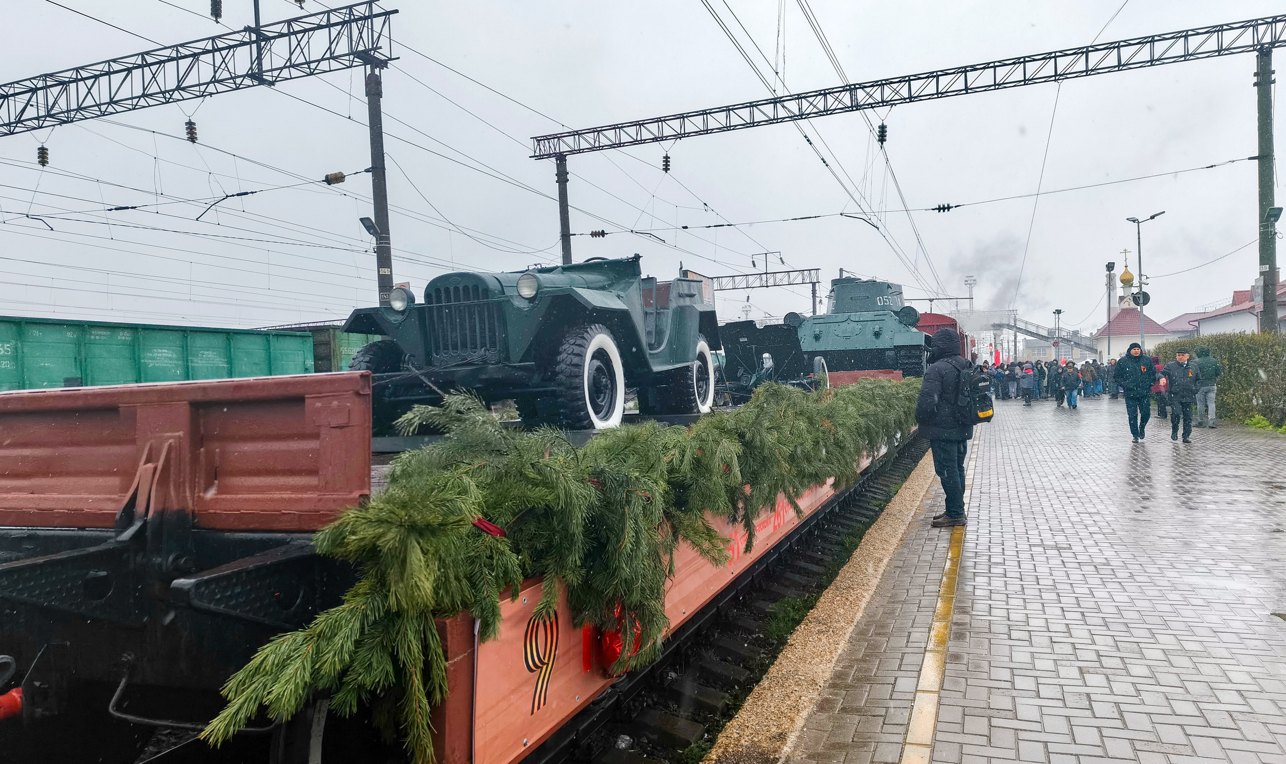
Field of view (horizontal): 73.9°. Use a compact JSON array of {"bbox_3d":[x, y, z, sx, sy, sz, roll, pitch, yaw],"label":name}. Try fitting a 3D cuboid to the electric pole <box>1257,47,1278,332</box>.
[{"bbox_3d":[16.734,-4.103,22.900,0.420,9.731,0.420,-3,0,22],"label":"electric pole"}]

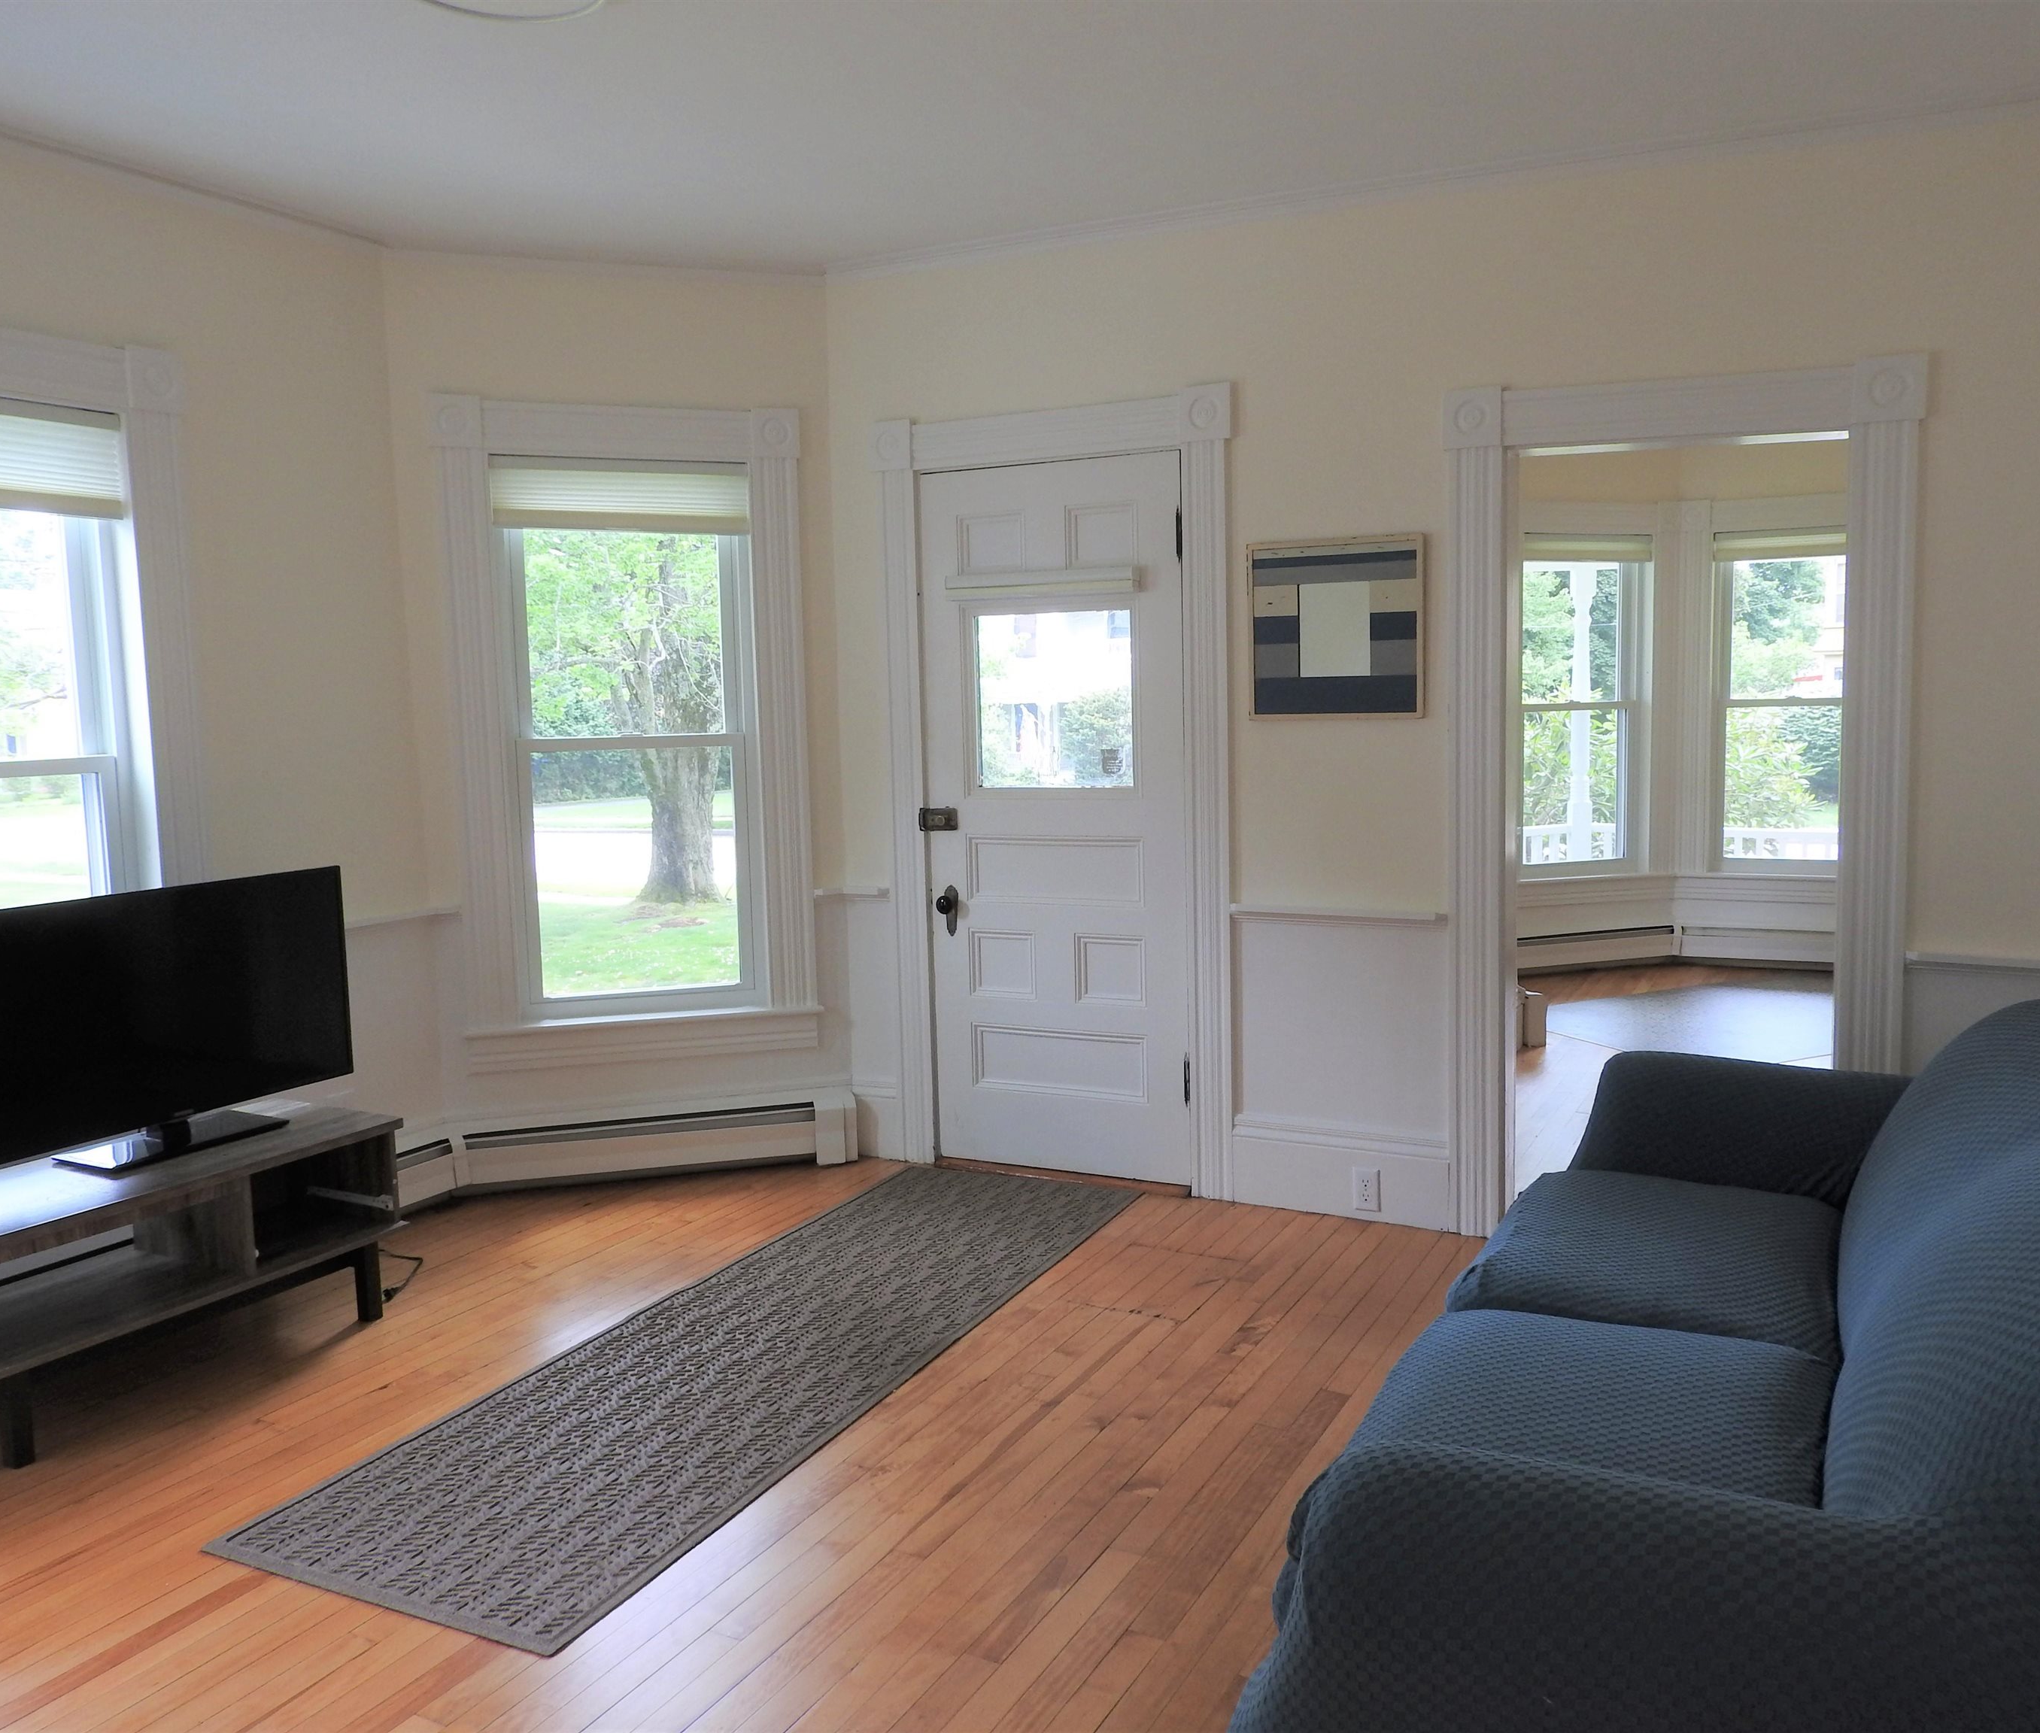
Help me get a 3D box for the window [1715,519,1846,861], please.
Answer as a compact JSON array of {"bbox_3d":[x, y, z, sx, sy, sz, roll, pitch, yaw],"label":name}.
[{"bbox_3d":[3.913,-0.837,8.085,0.712,1.733,0.100,1,6,24],"label":"window"}]

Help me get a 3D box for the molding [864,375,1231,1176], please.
[{"bbox_3d":[0.106,-0.197,4.662,1.099,2.239,0.100,1,6,24],"label":"molding"}]

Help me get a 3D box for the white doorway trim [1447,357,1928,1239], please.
[{"bbox_3d":[1.595,-0.097,3.933,1.086,2.144,0.140,1,6,24],"label":"white doorway trim"}]

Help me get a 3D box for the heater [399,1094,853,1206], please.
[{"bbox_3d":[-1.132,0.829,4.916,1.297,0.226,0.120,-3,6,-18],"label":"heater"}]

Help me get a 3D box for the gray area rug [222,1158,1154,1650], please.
[{"bbox_3d":[-0.512,1.044,3.631,0.758,0.010,2.499,1,6,24],"label":"gray area rug"}]

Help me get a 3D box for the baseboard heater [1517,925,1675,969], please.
[{"bbox_3d":[2.952,0.443,8.176,1.096,0.219,0.080,-3,6,-18],"label":"baseboard heater"}]

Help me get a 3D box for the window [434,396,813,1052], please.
[{"bbox_3d":[-1.159,-0.425,4.868,1.077,1.939,0.110,-3,6,-18],"label":"window"}]

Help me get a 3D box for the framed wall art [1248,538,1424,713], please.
[{"bbox_3d":[0.821,-0.626,4.211,0.471,0.473,0.030,1,6,24],"label":"framed wall art"}]

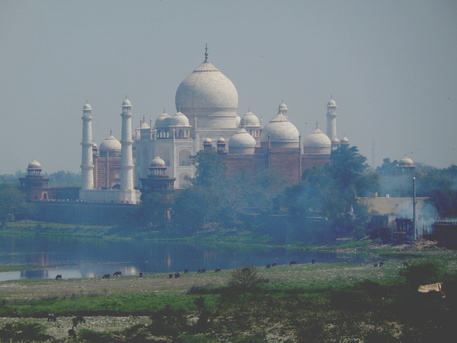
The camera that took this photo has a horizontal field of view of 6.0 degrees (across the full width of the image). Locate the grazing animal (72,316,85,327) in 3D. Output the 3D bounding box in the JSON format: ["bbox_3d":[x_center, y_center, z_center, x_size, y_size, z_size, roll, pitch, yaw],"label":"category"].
[{"bbox_3d":[-23.560,23.420,690.000,2.100,1.450,0.700,0,0,-21],"label":"grazing animal"}]

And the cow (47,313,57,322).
[{"bbox_3d":[-28.210,23.310,700.000,1.900,1.350,0.650,0,0,12],"label":"cow"}]

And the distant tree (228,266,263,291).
[{"bbox_3d":[2.990,18.970,770.000,5.900,4.600,5.500,0,0,0],"label":"distant tree"}]

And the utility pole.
[{"bbox_3d":[58.580,11.740,1380.000,0.650,20.000,0.650,0,0,0],"label":"utility pole"}]

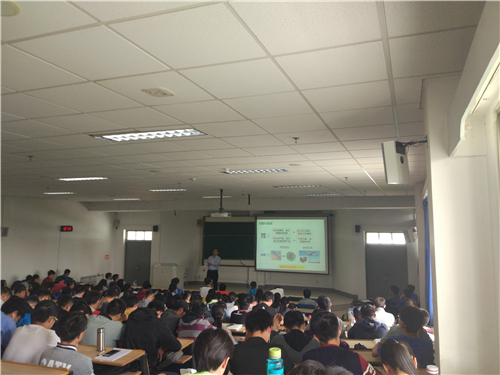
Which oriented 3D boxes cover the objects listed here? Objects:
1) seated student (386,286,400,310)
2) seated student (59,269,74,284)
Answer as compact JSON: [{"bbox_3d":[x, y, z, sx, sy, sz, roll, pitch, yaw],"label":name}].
[{"bbox_3d":[3.413,2.987,9.603,0.500,1.280,0.720,1,-5,-1],"label":"seated student"},{"bbox_3d":[-5.441,3.055,11.952,0.500,1.250,0.720,-2,-5,26],"label":"seated student"}]

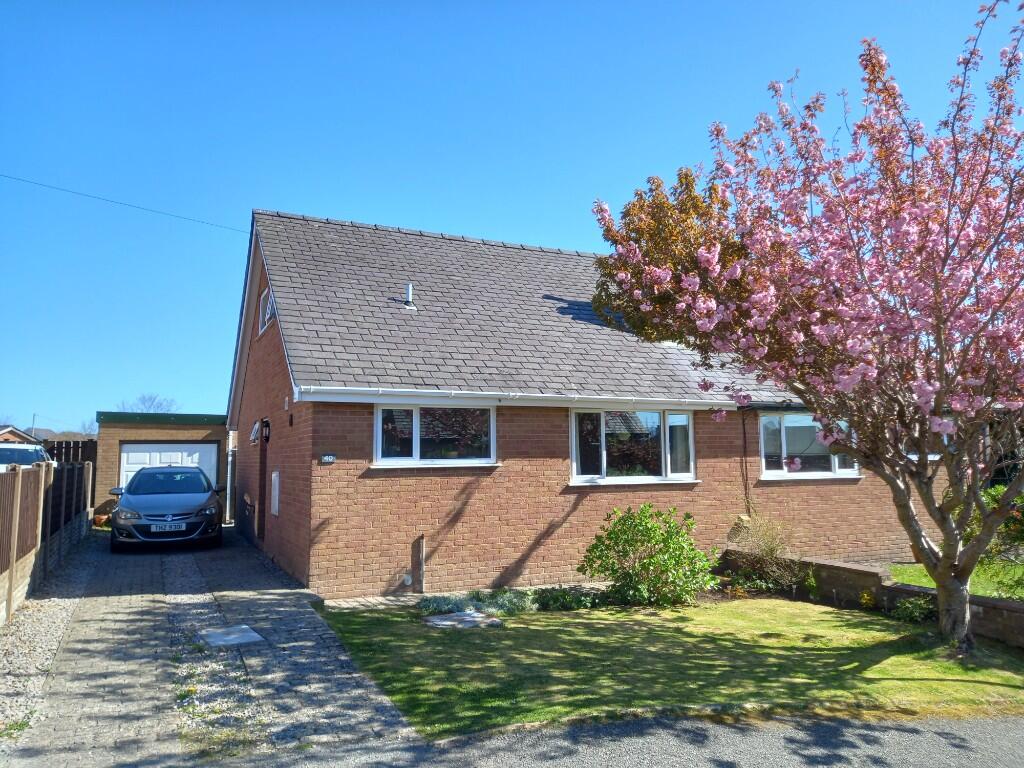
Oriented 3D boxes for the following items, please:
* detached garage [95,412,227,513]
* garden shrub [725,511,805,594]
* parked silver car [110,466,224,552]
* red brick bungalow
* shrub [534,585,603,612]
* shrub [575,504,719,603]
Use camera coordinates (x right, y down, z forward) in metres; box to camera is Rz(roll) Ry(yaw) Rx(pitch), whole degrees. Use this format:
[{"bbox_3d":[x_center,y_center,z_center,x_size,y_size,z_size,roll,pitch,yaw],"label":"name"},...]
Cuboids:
[{"bbox_3d":[-9.467,2.296,20.282,3.100,2.620,5.200,2,-7,-25],"label":"detached garage"},{"bbox_3d":[3.548,2.333,10.311,1.080,1.030,1.000,2,-7,-25],"label":"garden shrub"},{"bbox_3d":[-6.748,2.350,14.560,1.920,1.500,4.400,2,-7,-25],"label":"parked silver car"},{"bbox_3d":[1.204,0.197,16.158,13.100,6.350,9.850,2,-7,-25],"label":"red brick bungalow"},{"bbox_3d":[0.667,2.555,8.894,0.820,0.290,0.600,2,-7,-25],"label":"shrub"},{"bbox_3d":[1.682,2.151,9.450,1.720,1.220,1.550,2,-7,-25],"label":"shrub"}]

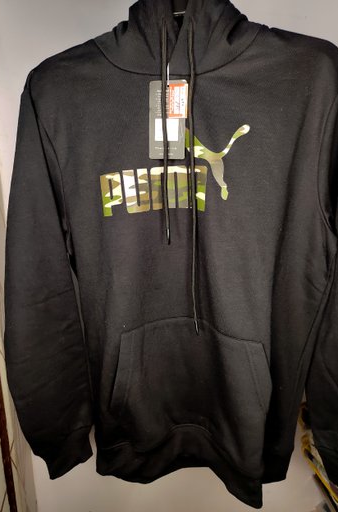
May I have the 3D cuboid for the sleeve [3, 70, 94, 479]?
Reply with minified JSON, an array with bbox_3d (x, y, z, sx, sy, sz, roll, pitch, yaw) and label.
[{"bbox_3d":[-0.200,0.078,0.568,0.140,0.660,0.130,1,15,0],"label":"sleeve"}]

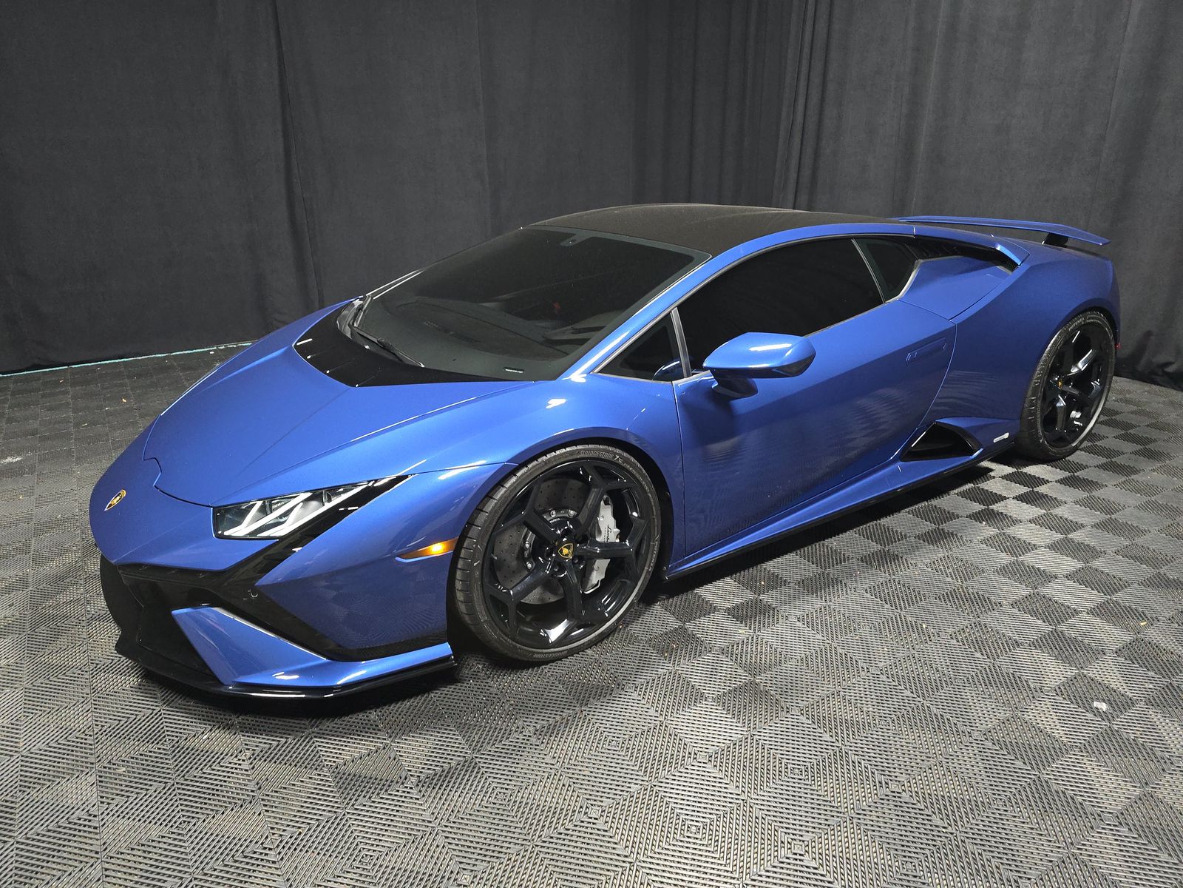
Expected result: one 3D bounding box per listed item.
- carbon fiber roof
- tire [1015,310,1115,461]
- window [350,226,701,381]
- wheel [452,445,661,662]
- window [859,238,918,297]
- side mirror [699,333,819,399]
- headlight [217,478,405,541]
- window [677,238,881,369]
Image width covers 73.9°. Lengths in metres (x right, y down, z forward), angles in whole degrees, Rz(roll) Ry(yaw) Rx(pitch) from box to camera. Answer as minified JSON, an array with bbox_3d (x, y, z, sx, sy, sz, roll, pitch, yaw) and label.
[{"bbox_3d":[0.451,-0.941,3.286,1.060,0.135,1.220,-14,24,-30],"label":"carbon fiber roof"},{"bbox_3d":[2.081,-0.291,3.609,0.690,0.690,0.305,-14,24,-30],"label":"tire"},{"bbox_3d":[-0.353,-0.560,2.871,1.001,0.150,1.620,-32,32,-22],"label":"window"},{"bbox_3d":[-0.112,0.271,2.280,0.650,0.650,0.245,-15,24,-32],"label":"wheel"},{"bbox_3d":[1.131,-0.658,2.917,0.276,0.242,0.080,-14,-1,-30],"label":"window"},{"bbox_3d":[0.466,-0.221,2.289,0.260,0.205,0.235,-14,24,-30],"label":"side mirror"},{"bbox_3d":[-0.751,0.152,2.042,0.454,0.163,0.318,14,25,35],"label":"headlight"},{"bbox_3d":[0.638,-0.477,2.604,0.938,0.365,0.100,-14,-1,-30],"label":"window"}]

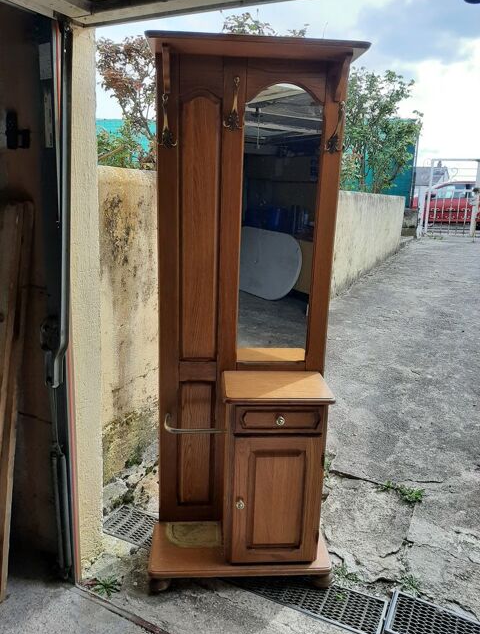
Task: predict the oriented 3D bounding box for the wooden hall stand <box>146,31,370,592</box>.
[{"bbox_3d":[0.025,0.084,1.760,0.708,1.963,0.302,1,15,-4],"label":"wooden hall stand"}]

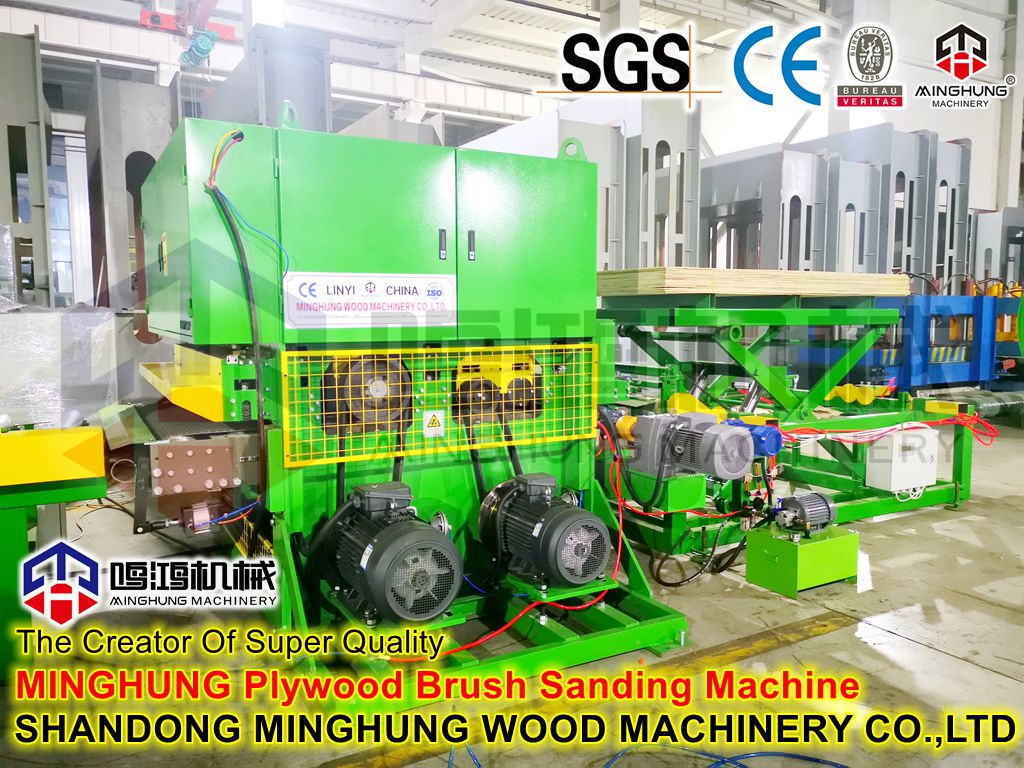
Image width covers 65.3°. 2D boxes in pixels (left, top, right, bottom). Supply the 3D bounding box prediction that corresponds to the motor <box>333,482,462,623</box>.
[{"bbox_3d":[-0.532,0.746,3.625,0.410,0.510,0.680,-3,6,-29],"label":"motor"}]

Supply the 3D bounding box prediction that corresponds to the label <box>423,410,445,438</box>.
[{"bbox_3d":[-0.375,0.195,3.851,0.108,0.130,0.005,-3,6,-29],"label":"label"}]

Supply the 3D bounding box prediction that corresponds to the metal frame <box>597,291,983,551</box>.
[{"bbox_3d":[2.084,0.141,6.476,3.203,1.680,1.460,-3,6,-29],"label":"metal frame"}]

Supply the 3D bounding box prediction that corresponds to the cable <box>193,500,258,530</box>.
[{"bbox_3d":[-1.246,0.573,3.506,0.284,0.089,0.060,-3,6,-29],"label":"cable"}]

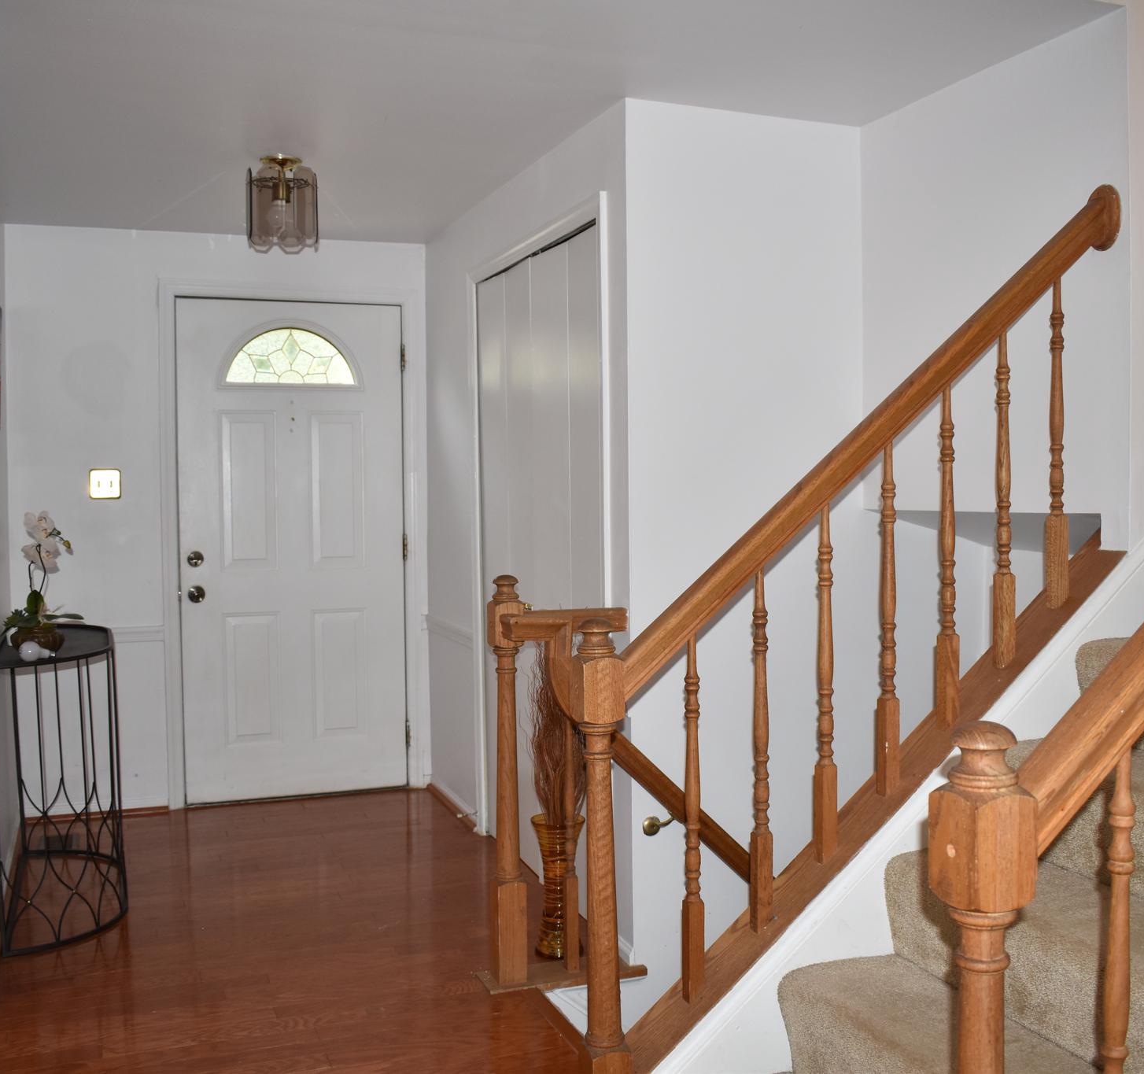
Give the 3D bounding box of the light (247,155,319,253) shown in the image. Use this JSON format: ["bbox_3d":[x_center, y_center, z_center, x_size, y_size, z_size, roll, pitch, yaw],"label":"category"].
[{"bbox_3d":[-0.882,-1.010,3.676,0.220,0.285,0.220,-1,3,-21],"label":"light"}]

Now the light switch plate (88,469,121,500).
[{"bbox_3d":[-1.783,-0.203,4.620,0.118,0.117,0.010,-1,3,-21],"label":"light switch plate"}]

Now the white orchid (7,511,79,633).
[{"bbox_3d":[-1.549,0.106,3.536,0.210,0.370,0.200,-1,3,-21],"label":"white orchid"}]

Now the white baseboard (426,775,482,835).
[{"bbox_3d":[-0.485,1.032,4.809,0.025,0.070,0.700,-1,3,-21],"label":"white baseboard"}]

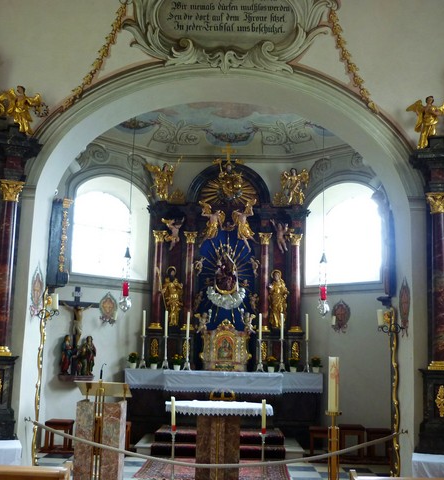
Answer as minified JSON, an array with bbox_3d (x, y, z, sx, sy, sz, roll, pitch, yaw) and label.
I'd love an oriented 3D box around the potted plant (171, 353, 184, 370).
[{"bbox_3d":[-0.733,2.002,10.061,0.220,0.280,0.220,2,-9,0],"label":"potted plant"}]

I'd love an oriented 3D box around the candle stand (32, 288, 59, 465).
[{"bbox_3d":[-1.977,1.662,6.661,0.250,2.262,0.220,2,-9,0],"label":"candle stand"}]

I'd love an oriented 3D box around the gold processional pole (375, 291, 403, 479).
[{"bbox_3d":[1.738,1.514,6.348,0.270,1.950,0.200,4,-10,-15],"label":"gold processional pole"}]

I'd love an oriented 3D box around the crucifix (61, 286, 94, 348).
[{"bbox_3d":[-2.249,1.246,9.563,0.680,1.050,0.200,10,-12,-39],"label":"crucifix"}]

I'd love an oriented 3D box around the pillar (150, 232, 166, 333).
[{"bbox_3d":[-1.116,0.712,10.720,0.240,1.730,0.240,2,-9,0],"label":"pillar"}]

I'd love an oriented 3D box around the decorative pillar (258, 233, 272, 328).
[{"bbox_3d":[0.772,0.730,10.826,0.250,1.751,0.250,2,-9,0],"label":"decorative pillar"}]

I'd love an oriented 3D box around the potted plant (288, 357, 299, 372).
[{"bbox_3d":[1.189,2.062,10.111,0.190,0.250,0.190,2,-9,0],"label":"potted plant"}]

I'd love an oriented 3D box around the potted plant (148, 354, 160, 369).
[{"bbox_3d":[-1.123,2.020,10.153,0.190,0.258,0.190,2,-9,0],"label":"potted plant"}]

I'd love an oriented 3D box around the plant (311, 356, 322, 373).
[{"bbox_3d":[1.573,2.073,10.156,0.190,0.269,0.190,2,-9,0],"label":"plant"}]

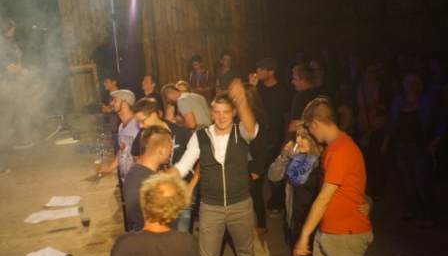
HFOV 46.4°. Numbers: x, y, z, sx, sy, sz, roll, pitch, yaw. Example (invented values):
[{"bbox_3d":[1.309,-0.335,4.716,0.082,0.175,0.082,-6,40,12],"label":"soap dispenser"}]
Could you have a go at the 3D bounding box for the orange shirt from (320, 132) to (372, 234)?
[{"bbox_3d":[0.780,0.338,3.300,0.290,0.630,0.440,3,17,22],"label":"orange shirt"}]

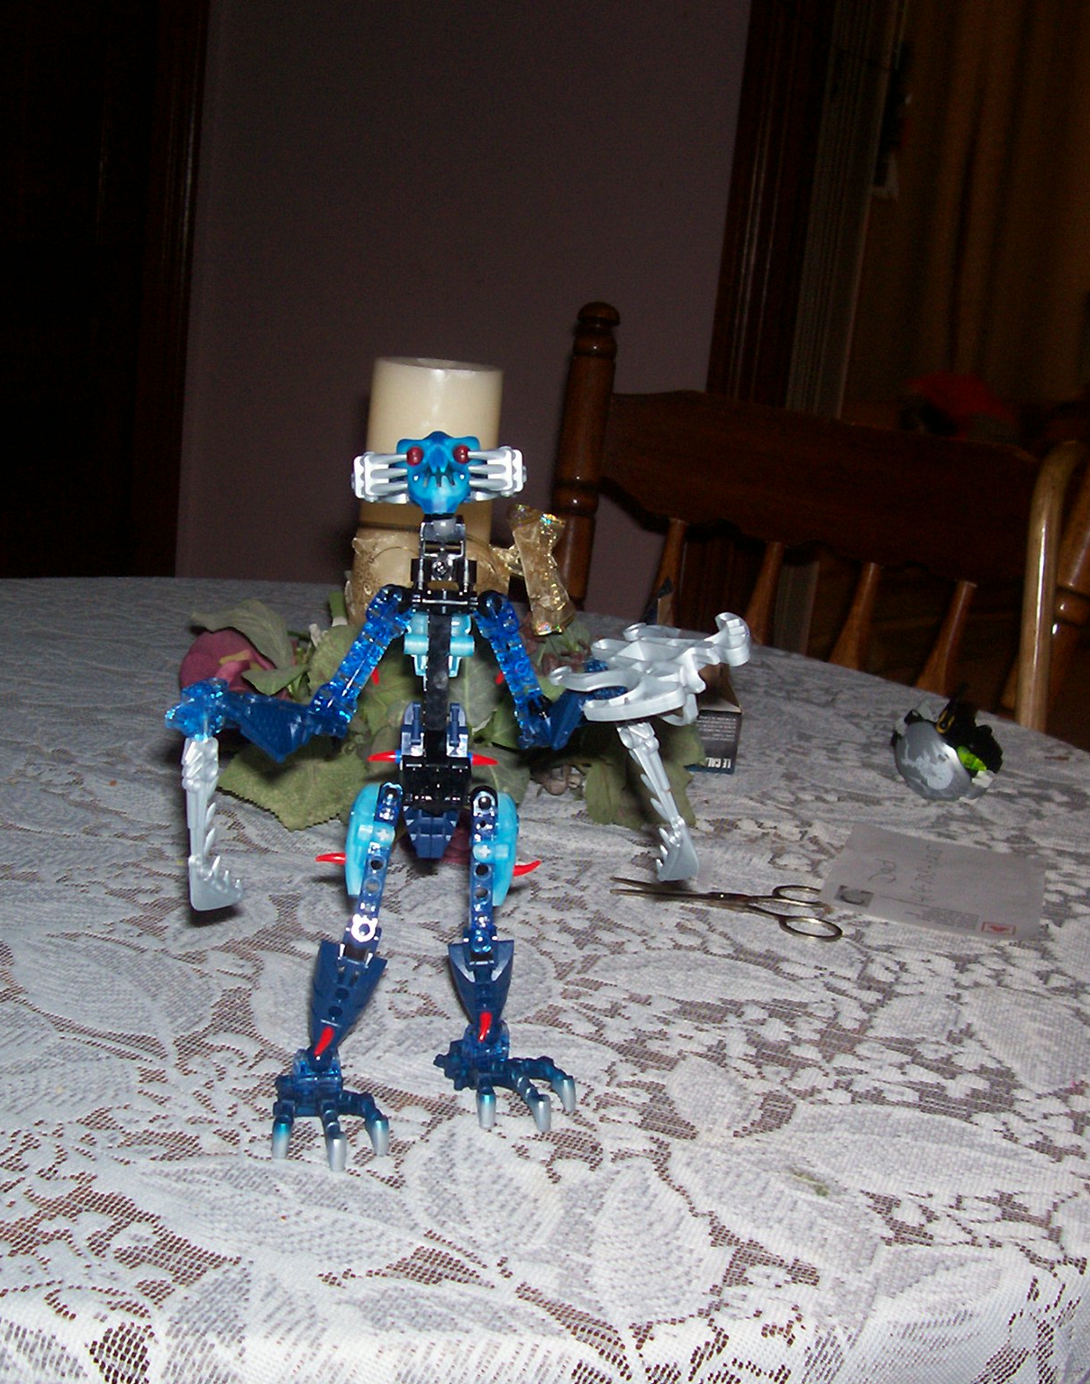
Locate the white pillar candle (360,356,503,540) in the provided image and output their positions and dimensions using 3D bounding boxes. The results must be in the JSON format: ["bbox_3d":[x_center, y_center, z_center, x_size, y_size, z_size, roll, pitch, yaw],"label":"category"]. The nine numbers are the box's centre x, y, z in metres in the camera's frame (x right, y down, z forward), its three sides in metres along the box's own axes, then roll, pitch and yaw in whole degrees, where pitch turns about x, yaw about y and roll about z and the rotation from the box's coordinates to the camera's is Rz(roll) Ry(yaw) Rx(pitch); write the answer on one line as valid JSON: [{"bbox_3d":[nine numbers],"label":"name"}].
[{"bbox_3d":[-0.072,-0.103,1.087,0.076,0.185,0.076,6,14,0],"label":"white pillar candle"}]

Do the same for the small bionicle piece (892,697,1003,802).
[{"bbox_3d":[0.251,0.033,1.123,0.058,0.047,0.053,16,17,34],"label":"small bionicle piece"}]

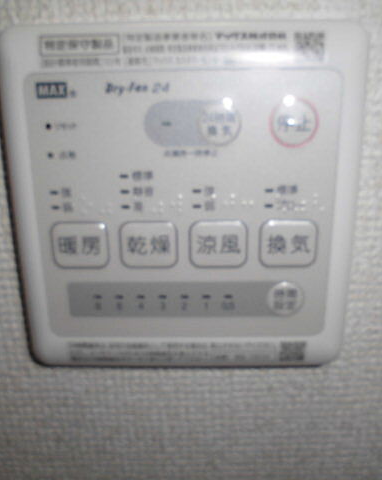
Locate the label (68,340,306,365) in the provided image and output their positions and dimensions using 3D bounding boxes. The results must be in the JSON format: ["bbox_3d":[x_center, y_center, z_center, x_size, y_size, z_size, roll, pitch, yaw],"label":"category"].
[{"bbox_3d":[-0.001,0.042,0.180,0.089,0.009,0.001,0,16,1],"label":"label"}]

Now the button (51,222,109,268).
[{"bbox_3d":[-0.039,0.002,0.169,0.020,0.018,0.002,0,16,1],"label":"button"}]

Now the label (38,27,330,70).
[{"bbox_3d":[-0.003,-0.059,0.150,0.090,0.011,0.001,0,16,1],"label":"label"}]

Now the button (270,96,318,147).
[{"bbox_3d":[0.034,-0.038,0.156,0.016,0.016,0.002,0,16,1],"label":"button"}]

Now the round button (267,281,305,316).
[{"bbox_3d":[0.034,0.021,0.173,0.014,0.014,0.002,0,16,1],"label":"round button"}]

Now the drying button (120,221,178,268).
[{"bbox_3d":[-0.015,0.002,0.168,0.020,0.018,0.002,0,16,1],"label":"drying button"}]

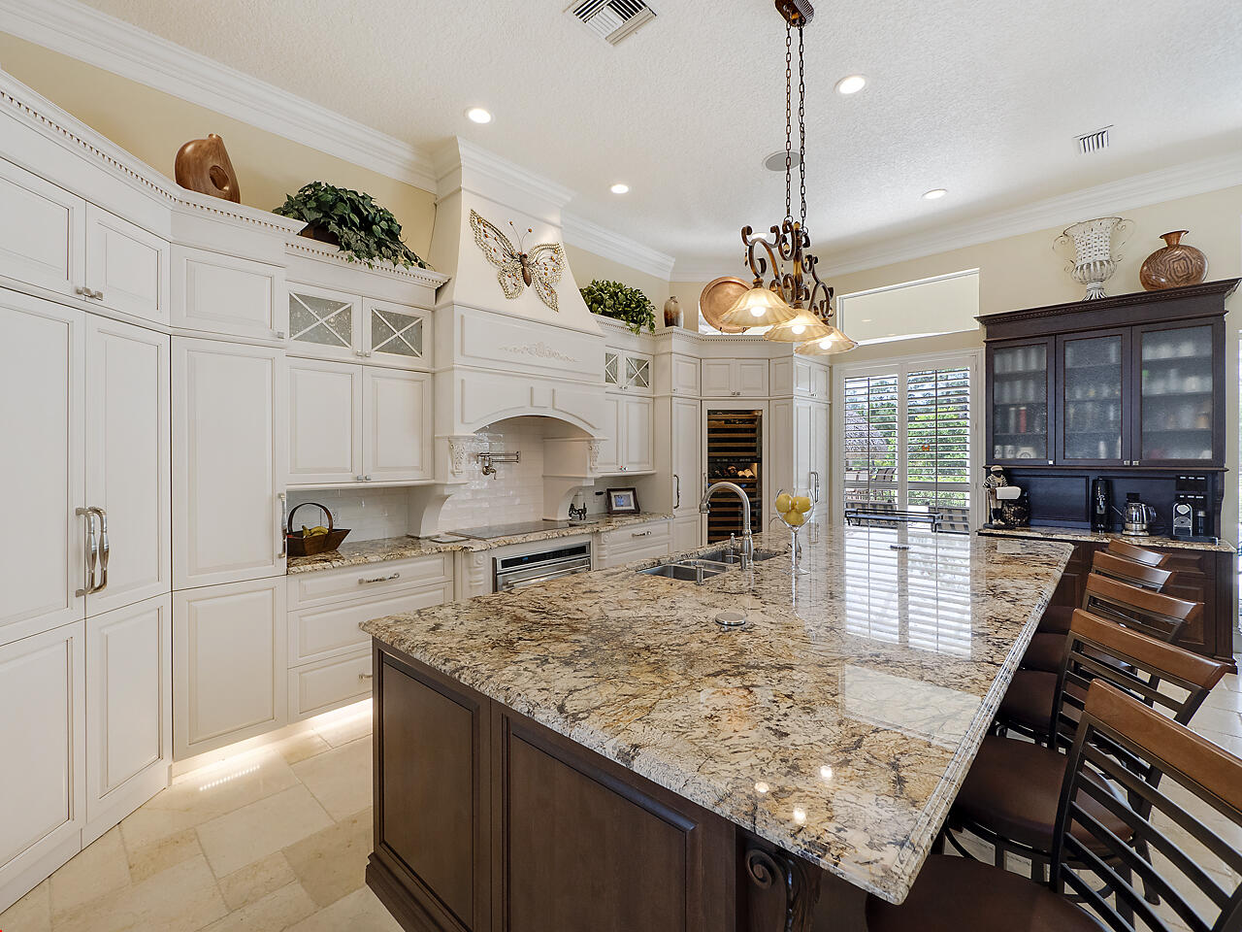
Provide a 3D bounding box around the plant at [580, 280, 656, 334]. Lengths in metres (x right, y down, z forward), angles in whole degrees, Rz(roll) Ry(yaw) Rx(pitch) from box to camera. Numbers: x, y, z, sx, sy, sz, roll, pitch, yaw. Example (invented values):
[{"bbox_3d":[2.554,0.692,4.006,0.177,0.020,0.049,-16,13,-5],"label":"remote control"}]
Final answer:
[{"bbox_3d":[-0.053,-1.479,4.737,0.420,0.460,0.840,1,2,45],"label":"plant"}]

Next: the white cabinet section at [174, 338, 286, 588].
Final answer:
[{"bbox_3d":[-2.087,-0.016,2.644,0.560,1.170,0.445,1,1,44],"label":"white cabinet section"}]

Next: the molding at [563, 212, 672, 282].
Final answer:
[{"bbox_3d":[0.000,-2.415,5.620,0.180,0.190,1.880,1,1,45],"label":"molding"}]

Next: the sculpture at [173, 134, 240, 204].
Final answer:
[{"bbox_3d":[-2.022,-1.415,2.460,0.250,0.360,0.150,-1,1,-43],"label":"sculpture"}]

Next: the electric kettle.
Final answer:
[{"bbox_3d":[4.369,0.442,4.240,0.210,0.280,0.160,1,1,38],"label":"electric kettle"}]

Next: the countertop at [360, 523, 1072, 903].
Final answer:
[{"bbox_3d":[1.102,0.577,2.621,1.680,0.050,3.800,1,2,44],"label":"countertop"}]

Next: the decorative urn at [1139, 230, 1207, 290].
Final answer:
[{"bbox_3d":[4.450,-1.643,4.050,0.360,0.490,0.330,1,1,41],"label":"decorative urn"}]

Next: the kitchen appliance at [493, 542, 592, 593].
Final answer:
[{"bbox_3d":[-0.730,0.945,3.710,0.580,0.710,0.790,1,1,45],"label":"kitchen appliance"}]

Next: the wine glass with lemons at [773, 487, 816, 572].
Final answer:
[{"bbox_3d":[0.863,0.319,2.483,0.188,0.410,0.188,0,1,0],"label":"wine glass with lemons"}]

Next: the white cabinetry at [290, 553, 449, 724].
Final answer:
[{"bbox_3d":[-1.599,0.923,3.096,0.600,0.775,0.890,1,1,45],"label":"white cabinetry"}]

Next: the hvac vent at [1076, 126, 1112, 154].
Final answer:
[{"bbox_3d":[3.204,-2.188,3.406,0.230,0.020,0.300,1,2,40],"label":"hvac vent"}]

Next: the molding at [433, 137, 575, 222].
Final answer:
[{"bbox_3d":[-0.896,-2.084,3.905,0.450,0.270,1.050,1,1,45],"label":"molding"}]

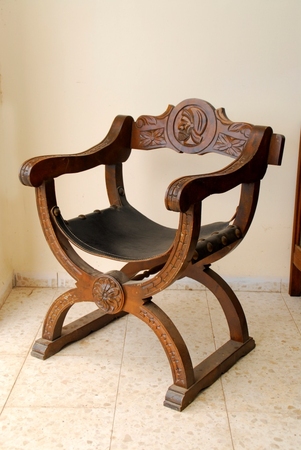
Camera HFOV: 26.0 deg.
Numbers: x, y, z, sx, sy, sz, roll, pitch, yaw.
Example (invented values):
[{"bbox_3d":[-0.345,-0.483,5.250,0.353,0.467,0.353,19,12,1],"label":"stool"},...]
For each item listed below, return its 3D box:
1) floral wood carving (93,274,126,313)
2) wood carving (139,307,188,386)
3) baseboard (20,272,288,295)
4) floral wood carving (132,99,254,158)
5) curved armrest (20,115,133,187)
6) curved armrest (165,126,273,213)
[{"bbox_3d":[-0.134,0.219,2.062,0.123,0.123,0.027,11,18,33],"label":"floral wood carving"},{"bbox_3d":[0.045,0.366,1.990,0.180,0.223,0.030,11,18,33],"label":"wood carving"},{"bbox_3d":[0.003,0.258,2.886,1.222,0.070,0.015,1,15,1],"label":"baseboard"},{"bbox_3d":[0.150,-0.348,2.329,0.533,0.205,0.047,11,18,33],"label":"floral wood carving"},{"bbox_3d":[-0.235,-0.270,2.276,0.052,0.185,0.579,11,18,33],"label":"curved armrest"},{"bbox_3d":[0.224,-0.182,1.977,0.052,0.185,0.579,11,18,33],"label":"curved armrest"}]

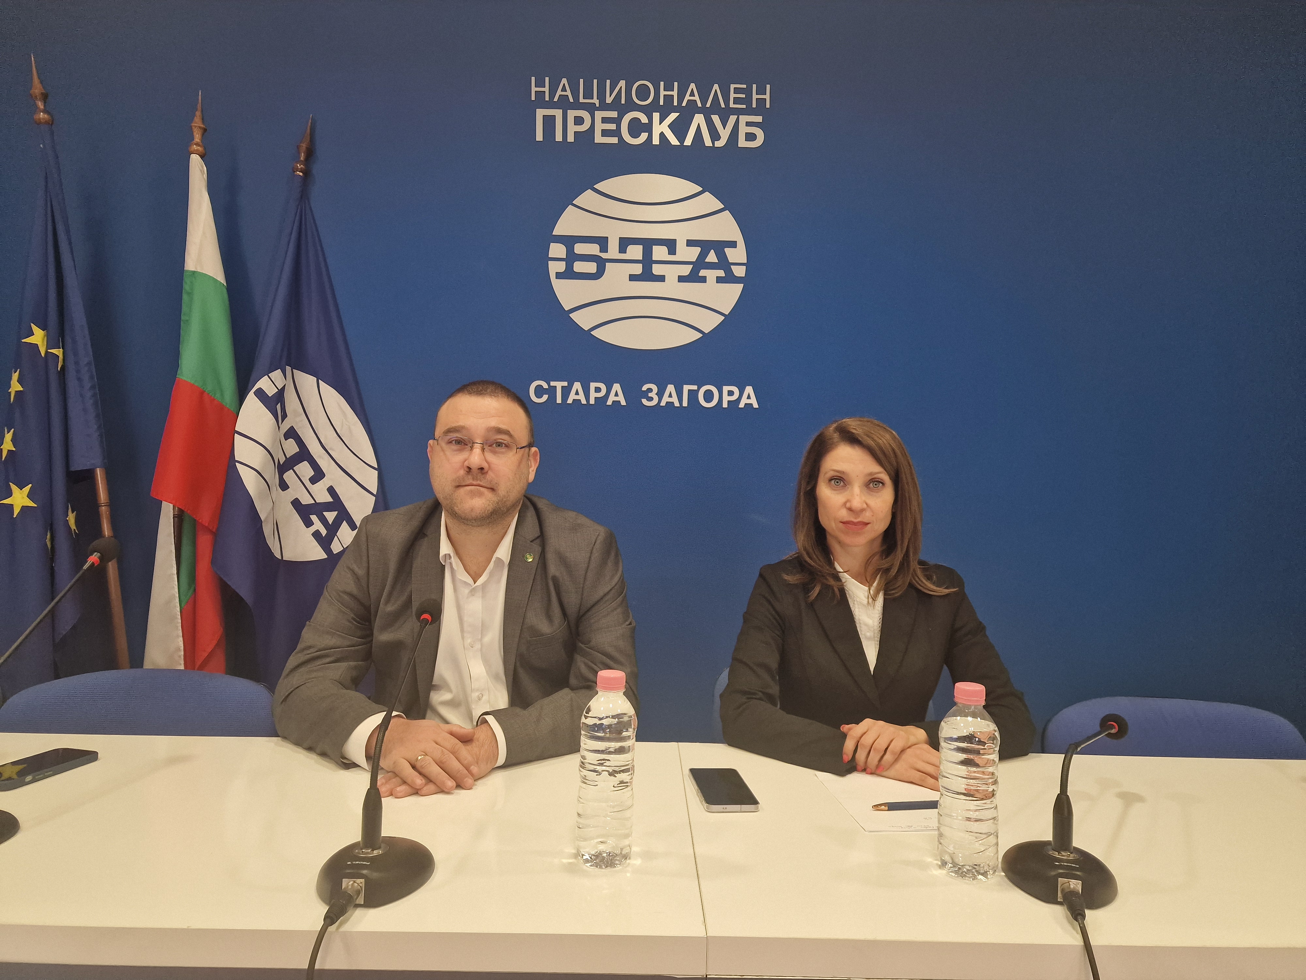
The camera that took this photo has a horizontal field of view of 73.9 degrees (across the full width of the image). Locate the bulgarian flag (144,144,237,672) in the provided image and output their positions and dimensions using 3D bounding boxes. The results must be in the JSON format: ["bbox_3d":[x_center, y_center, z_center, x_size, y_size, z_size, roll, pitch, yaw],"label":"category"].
[{"bbox_3d":[-1.200,-0.145,2.270,0.260,1.420,0.190,1,0,-11],"label":"bulgarian flag"}]

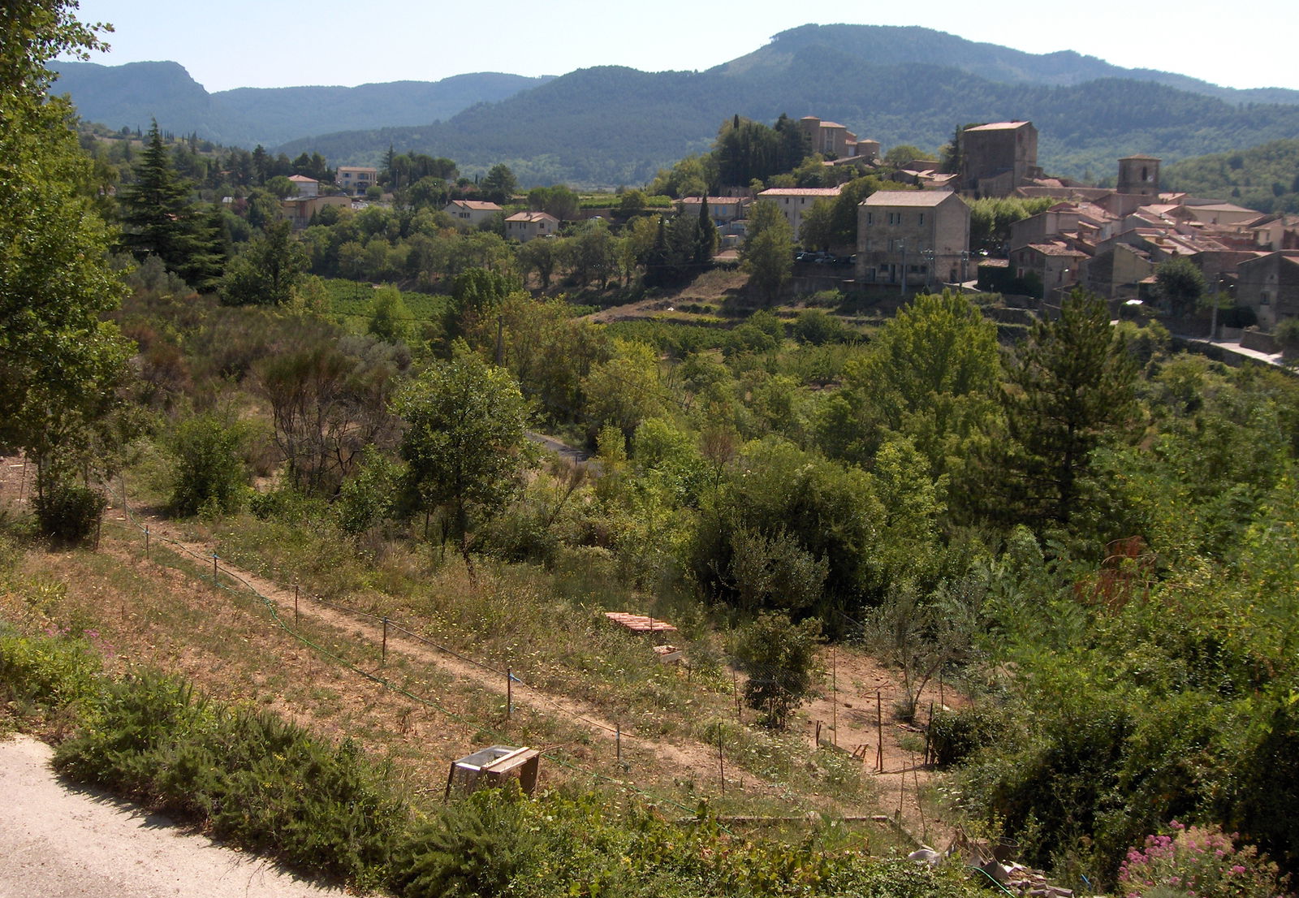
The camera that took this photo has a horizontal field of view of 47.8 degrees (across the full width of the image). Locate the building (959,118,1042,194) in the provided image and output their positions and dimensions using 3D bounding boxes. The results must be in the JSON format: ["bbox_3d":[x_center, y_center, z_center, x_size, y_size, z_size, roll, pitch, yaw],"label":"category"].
[{"bbox_3d":[63.777,-52.508,265.000,10.800,14.000,9.000,8,13,40],"label":"building"}]

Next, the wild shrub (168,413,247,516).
[{"bbox_3d":[-13.120,0.470,43.500,2.350,3.040,2.350,1,8,0],"label":"wild shrub"}]

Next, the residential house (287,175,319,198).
[{"bbox_3d":[-103.184,-77.754,435.000,10.200,7.400,9.000,-2,10,-8],"label":"residential house"}]

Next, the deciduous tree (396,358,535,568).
[{"bbox_3d":[-4.045,0.355,32.000,3.000,5.000,3.000,0,10,0],"label":"deciduous tree"}]

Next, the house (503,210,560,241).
[{"bbox_3d":[-27.597,-51.987,345.000,10.000,7.600,10.000,8,13,38],"label":"house"}]

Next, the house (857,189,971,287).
[{"bbox_3d":[40.130,-31.950,222.000,12.110,13.730,14.080,6,9,31],"label":"house"}]

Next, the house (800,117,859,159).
[{"bbox_3d":[49.050,-85.120,402.000,13.250,10.410,10.350,0,8,-10],"label":"house"}]

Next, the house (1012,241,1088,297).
[{"bbox_3d":[58.680,-26.240,215.000,7.590,8.050,7.300,-3,9,-25],"label":"house"}]

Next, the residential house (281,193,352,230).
[{"bbox_3d":[-94.100,-66.920,415.000,13.710,9.170,14.200,8,11,42],"label":"residential house"}]

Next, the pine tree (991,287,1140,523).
[{"bbox_3d":[14.215,-1.143,50.000,4.900,8.600,4.900,0,10,0],"label":"pine tree"}]

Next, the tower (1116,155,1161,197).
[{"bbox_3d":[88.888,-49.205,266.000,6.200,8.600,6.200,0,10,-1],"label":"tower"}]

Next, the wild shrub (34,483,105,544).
[{"bbox_3d":[-12.666,1.441,32.000,1.550,1.400,1.500,0,10,0],"label":"wild shrub"}]

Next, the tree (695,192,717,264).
[{"bbox_3d":[9.970,-38.620,257.000,4.090,12.460,4.090,1,8,0],"label":"tree"}]

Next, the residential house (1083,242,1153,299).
[{"bbox_3d":[67.040,-25.360,209.000,6.600,7.850,6.030,-2,9,-21],"label":"residential house"}]

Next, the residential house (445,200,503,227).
[{"bbox_3d":[-46.140,-61.820,385.000,11.990,6.470,10.290,-5,10,-38],"label":"residential house"}]

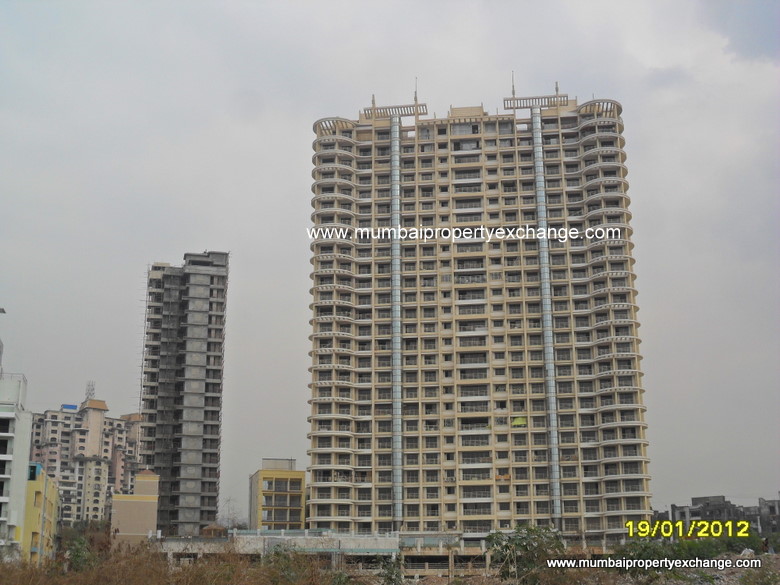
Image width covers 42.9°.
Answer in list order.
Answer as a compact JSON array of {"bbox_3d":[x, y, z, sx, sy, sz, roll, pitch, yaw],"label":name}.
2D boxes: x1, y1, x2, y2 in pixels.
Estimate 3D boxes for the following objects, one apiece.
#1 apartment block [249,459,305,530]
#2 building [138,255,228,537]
[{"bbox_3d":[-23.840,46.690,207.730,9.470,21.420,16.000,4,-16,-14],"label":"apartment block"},{"bbox_3d":[-45.270,25.520,214.490,17.000,65.950,18.000,4,-16,-13],"label":"building"}]

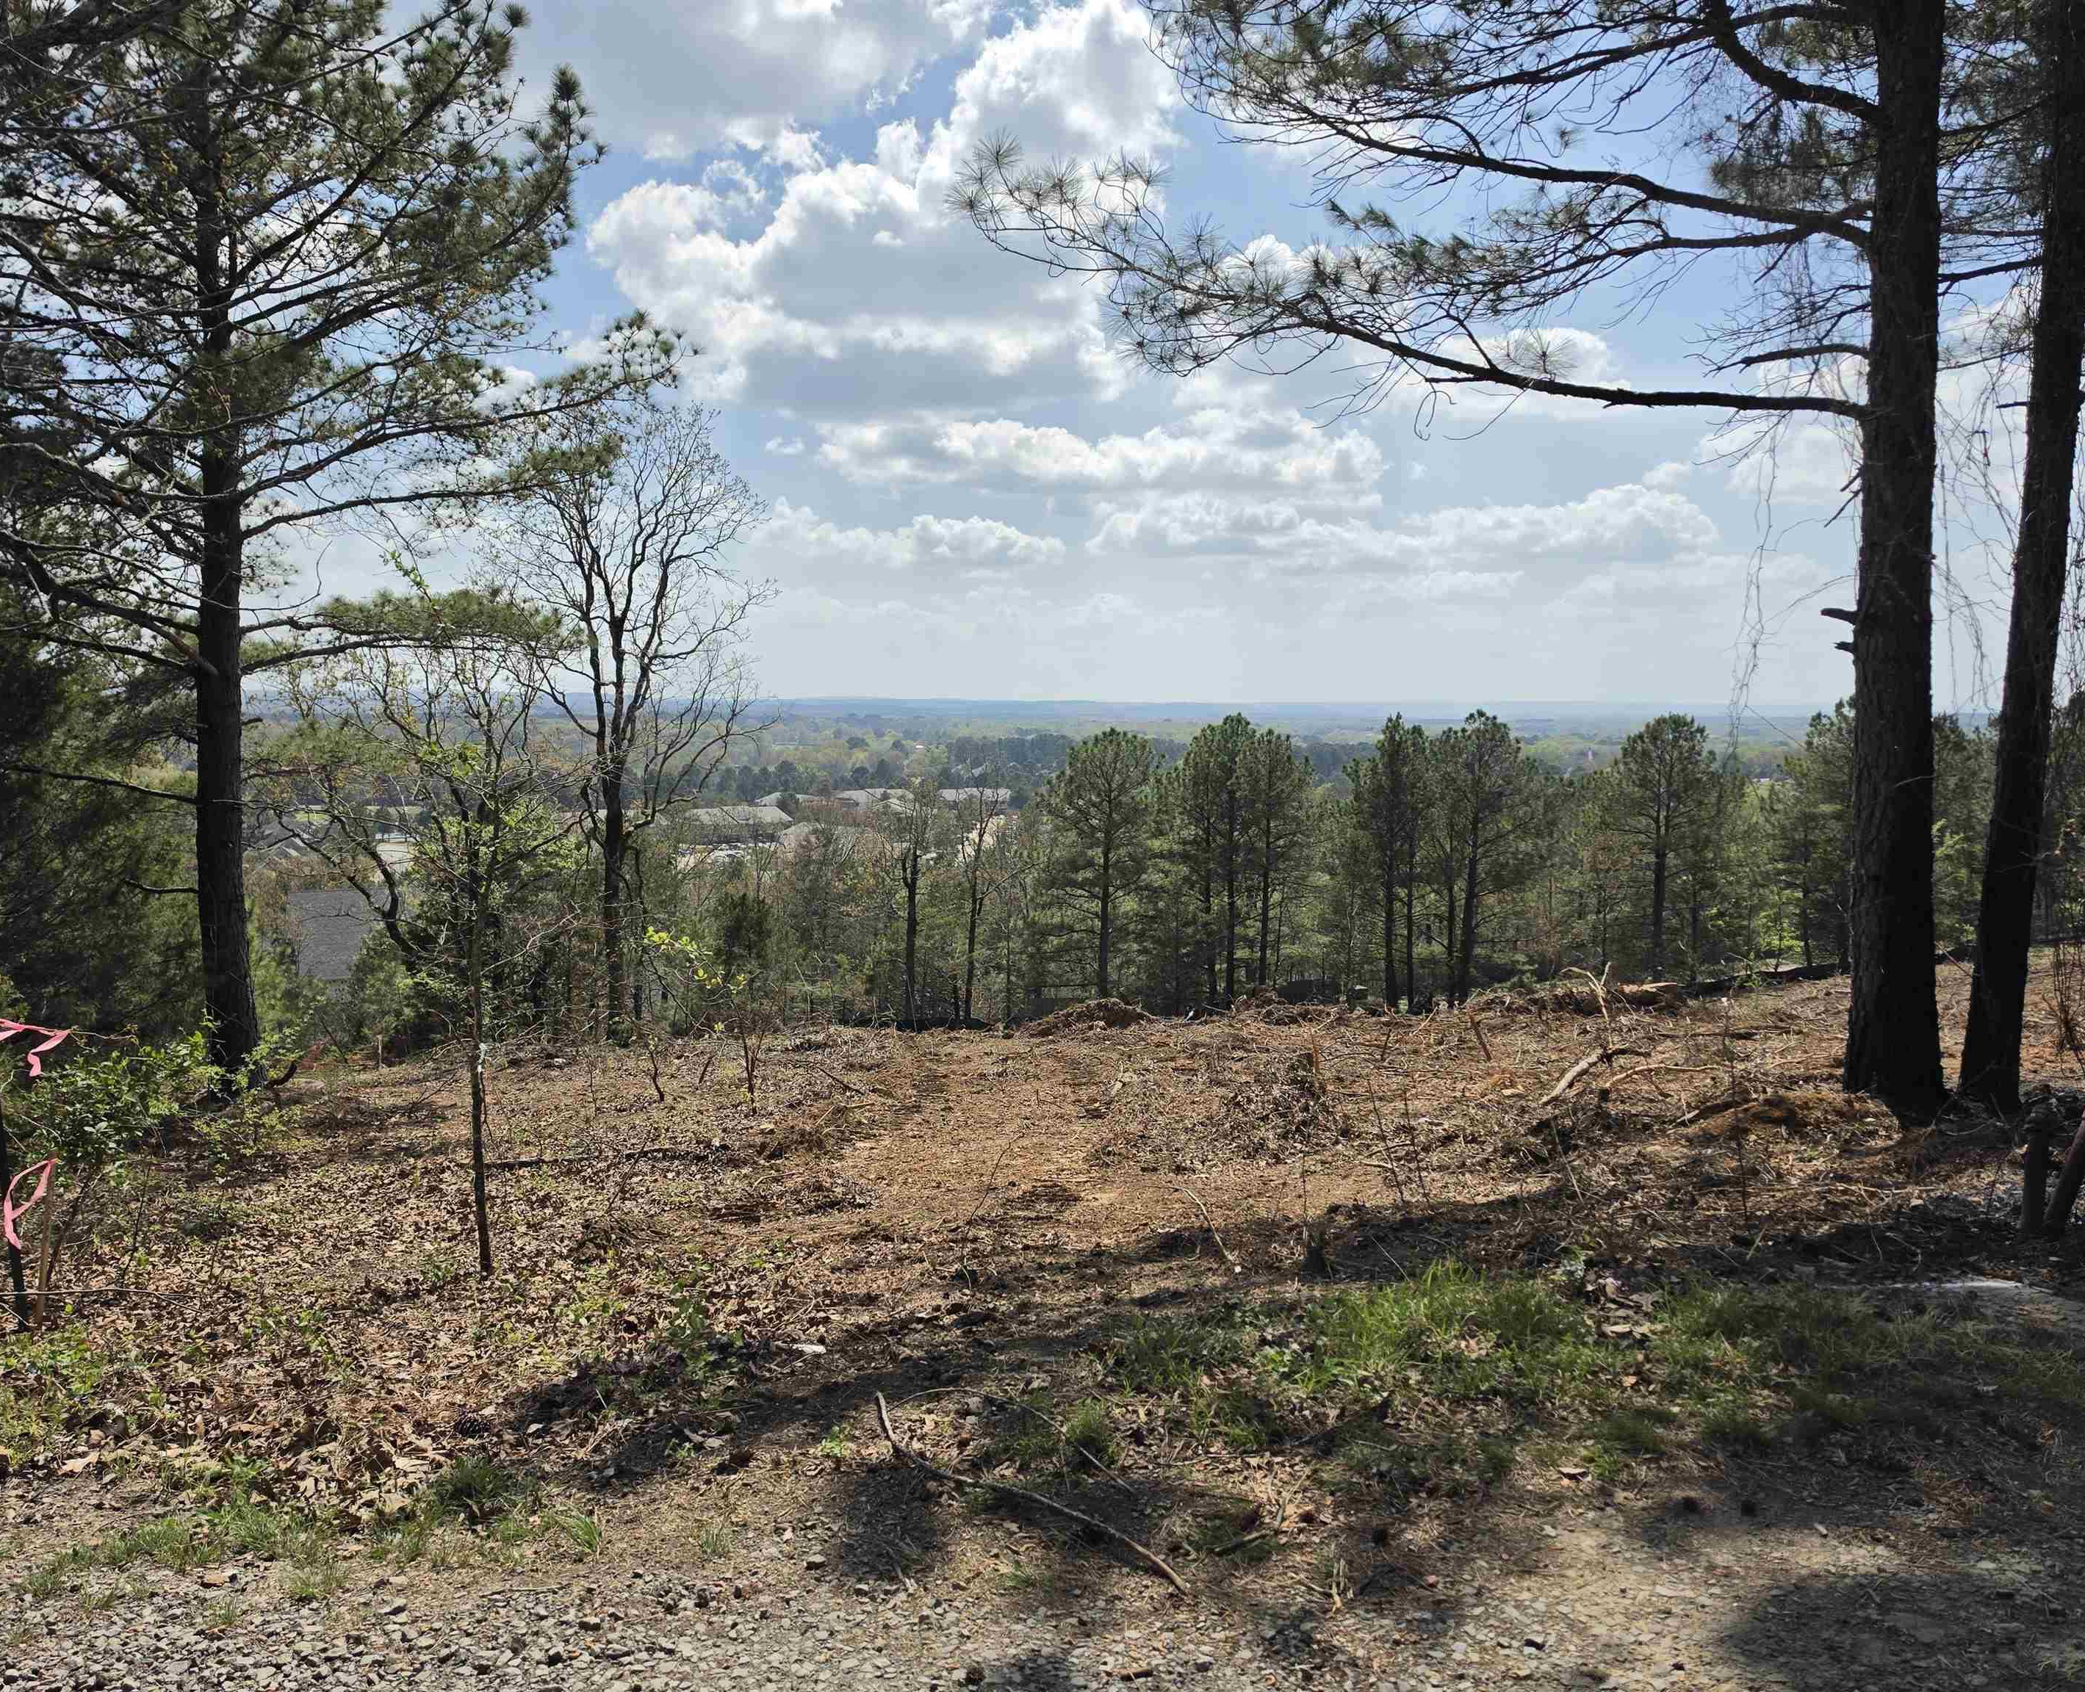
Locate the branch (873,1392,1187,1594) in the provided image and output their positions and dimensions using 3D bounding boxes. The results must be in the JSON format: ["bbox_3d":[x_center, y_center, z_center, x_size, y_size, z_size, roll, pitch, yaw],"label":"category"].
[{"bbox_3d":[-0.073,1.309,3.043,0.150,0.100,0.960,-4,8,-42],"label":"branch"}]

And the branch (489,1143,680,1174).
[{"bbox_3d":[-2.622,1.788,8.635,1.098,0.096,0.143,-2,6,-25],"label":"branch"}]

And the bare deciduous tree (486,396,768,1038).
[{"bbox_3d":[-5.538,-1.602,19.590,3.725,8.300,3.539,1,6,0],"label":"bare deciduous tree"}]

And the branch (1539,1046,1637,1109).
[{"bbox_3d":[3.426,1.431,9.447,1.250,0.220,0.170,-5,8,-43],"label":"branch"}]

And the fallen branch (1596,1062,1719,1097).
[{"bbox_3d":[3.917,1.447,9.497,0.880,0.140,0.360,1,6,7],"label":"fallen branch"}]

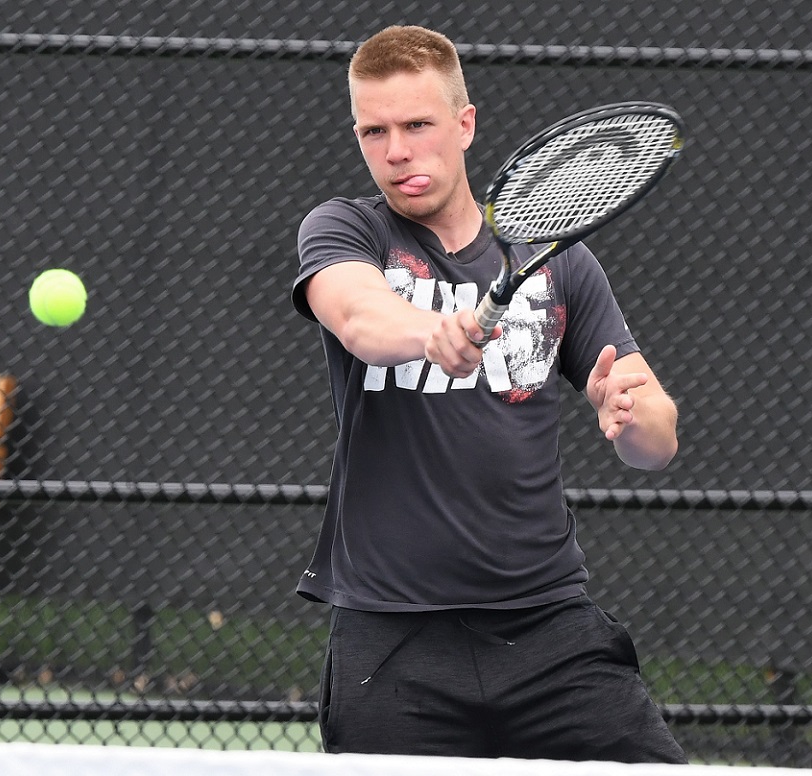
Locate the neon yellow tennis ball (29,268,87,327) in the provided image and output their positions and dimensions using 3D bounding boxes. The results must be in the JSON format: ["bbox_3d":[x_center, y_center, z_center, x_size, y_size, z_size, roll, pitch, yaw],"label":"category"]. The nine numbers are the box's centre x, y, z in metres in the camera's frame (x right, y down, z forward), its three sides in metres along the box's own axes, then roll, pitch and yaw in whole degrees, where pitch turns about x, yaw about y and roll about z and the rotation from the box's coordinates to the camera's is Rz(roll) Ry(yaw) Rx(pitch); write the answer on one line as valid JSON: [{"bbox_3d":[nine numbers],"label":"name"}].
[{"bbox_3d":[-0.406,-0.105,10.750,0.067,0.067,0.067,1,2,0],"label":"neon yellow tennis ball"}]

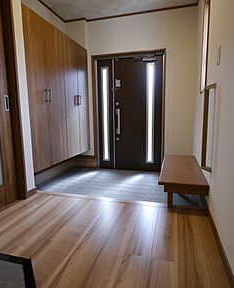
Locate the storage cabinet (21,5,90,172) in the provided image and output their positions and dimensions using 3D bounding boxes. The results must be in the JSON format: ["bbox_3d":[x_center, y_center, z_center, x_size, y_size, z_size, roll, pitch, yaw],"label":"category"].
[{"bbox_3d":[-0.903,-0.655,2.922,0.370,1.764,1.564,2,9,16],"label":"storage cabinet"}]

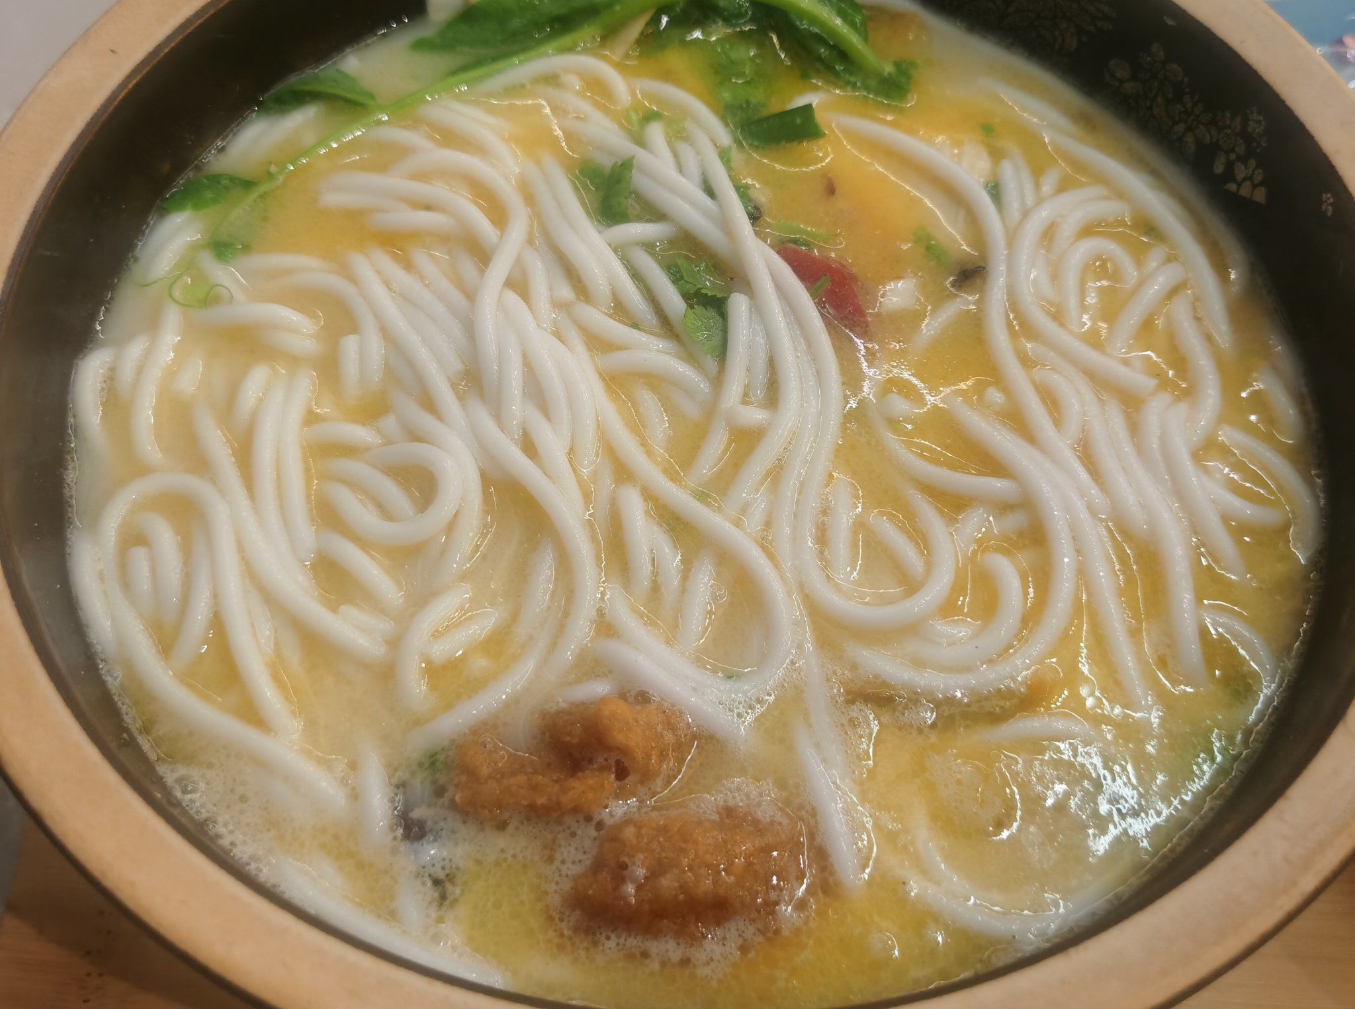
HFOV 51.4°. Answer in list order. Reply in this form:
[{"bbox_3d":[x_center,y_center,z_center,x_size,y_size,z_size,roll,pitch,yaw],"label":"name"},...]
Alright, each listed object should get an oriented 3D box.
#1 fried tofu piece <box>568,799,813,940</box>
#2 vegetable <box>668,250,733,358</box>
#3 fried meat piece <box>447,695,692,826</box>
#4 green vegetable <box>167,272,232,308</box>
[{"bbox_3d":[0.002,0.056,0.216,0.037,0.018,0.019,-3,60,-3],"label":"fried tofu piece"},{"bbox_3d":[0.004,-0.038,0.268,0.011,0.007,0.024,-7,61,-5],"label":"vegetable"},{"bbox_3d":[-0.016,0.041,0.225,0.038,0.016,0.016,-8,61,-6],"label":"fried meat piece"},{"bbox_3d":[-0.091,-0.041,0.269,0.012,0.004,0.007,0,60,-1],"label":"green vegetable"}]

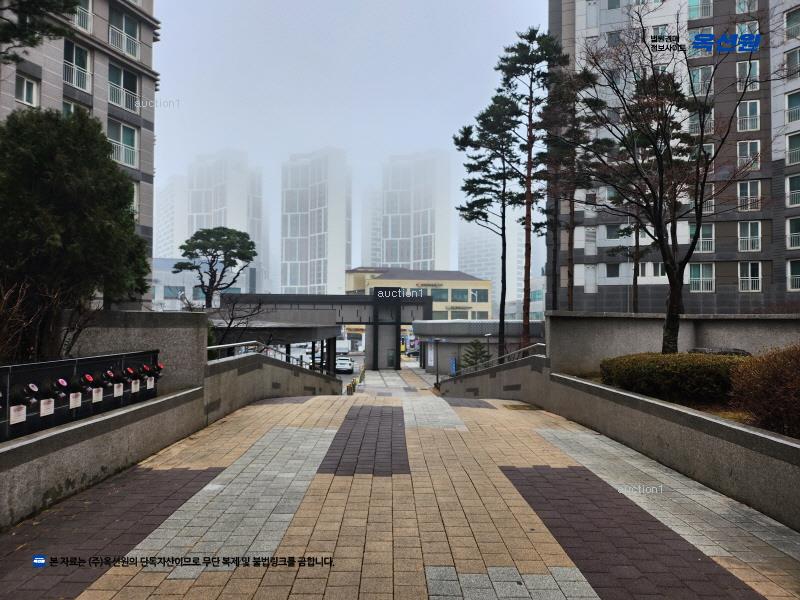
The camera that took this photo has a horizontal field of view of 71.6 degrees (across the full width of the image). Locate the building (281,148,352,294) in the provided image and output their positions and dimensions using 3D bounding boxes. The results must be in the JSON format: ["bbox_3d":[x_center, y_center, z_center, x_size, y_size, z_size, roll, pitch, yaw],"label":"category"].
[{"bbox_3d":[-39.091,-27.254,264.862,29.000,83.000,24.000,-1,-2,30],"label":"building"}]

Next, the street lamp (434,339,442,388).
[{"bbox_3d":[2.944,4.831,42.582,0.580,3.750,0.580,0,-2,0],"label":"street lamp"}]

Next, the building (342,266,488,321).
[{"bbox_3d":[2.800,1.800,94.000,23.500,13.400,13.500,0,-2,-6],"label":"building"}]

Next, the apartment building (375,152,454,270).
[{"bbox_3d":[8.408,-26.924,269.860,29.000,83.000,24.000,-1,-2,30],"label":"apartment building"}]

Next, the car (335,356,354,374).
[{"bbox_3d":[-5.676,6.458,56.041,1.820,1.560,4.400,0,-2,-5],"label":"car"}]

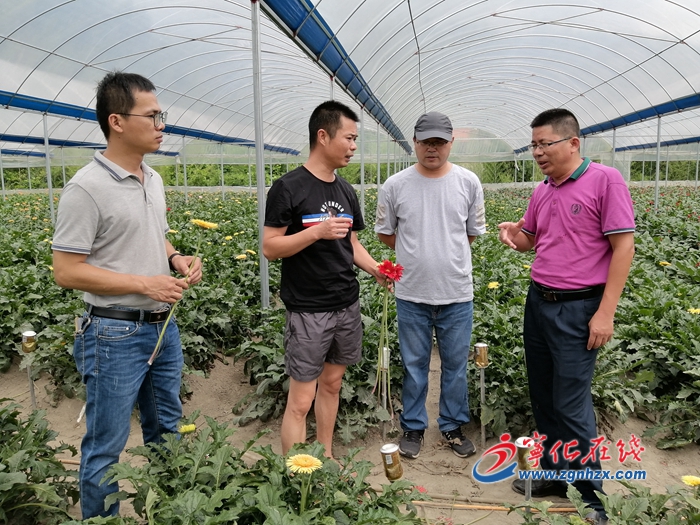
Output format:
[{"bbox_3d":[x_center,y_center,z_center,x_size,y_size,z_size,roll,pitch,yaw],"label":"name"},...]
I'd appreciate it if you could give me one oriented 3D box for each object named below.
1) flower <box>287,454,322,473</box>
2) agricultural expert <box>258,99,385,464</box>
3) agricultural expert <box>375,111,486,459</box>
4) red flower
[{"bbox_3d":[-0.129,0.575,1.550,0.101,0.035,0.101,-1,9,0],"label":"flower"},{"bbox_3d":[-0.108,0.159,2.483,0.560,1.740,0.460,-6,10,-33],"label":"agricultural expert"},{"bbox_3d":[0.407,0.127,2.743,0.560,1.710,0.370,0,9,6],"label":"agricultural expert"},{"bbox_3d":[0.178,0.035,2.400,0.122,0.100,0.075,-3,9,-11],"label":"red flower"}]

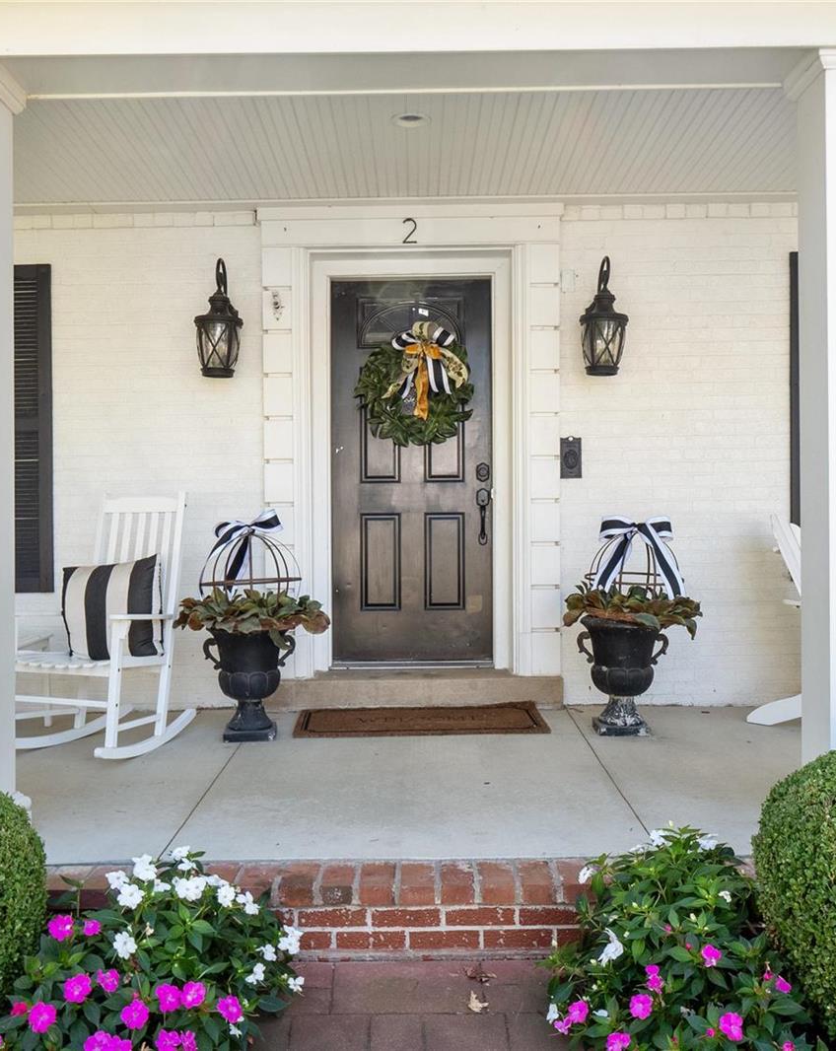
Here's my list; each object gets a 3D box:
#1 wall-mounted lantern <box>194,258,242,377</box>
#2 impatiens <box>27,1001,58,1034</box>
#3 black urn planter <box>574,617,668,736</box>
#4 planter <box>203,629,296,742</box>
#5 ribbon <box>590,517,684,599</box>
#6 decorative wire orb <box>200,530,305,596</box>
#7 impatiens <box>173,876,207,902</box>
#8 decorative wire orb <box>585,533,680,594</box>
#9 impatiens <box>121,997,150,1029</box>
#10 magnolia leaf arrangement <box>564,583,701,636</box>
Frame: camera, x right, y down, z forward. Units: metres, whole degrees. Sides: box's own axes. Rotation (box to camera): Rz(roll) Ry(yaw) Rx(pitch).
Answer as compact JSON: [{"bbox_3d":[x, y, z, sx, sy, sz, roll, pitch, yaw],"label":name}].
[{"bbox_3d":[-0.978,-1.026,5.180,0.225,0.590,0.280,0,0,0],"label":"wall-mounted lantern"},{"bbox_3d":[-0.760,0.997,2.130,0.059,0.066,0.035,0,-18,-9],"label":"impatiens"},{"bbox_3d":[0.978,0.715,5.010,0.440,0.515,0.370,0,0,0],"label":"black urn planter"},{"bbox_3d":[-0.792,0.735,4.930,0.433,0.500,0.370,0,0,0],"label":"planter"},{"bbox_3d":[1.035,0.147,4.920,0.430,0.375,0.250,0,0,0],"label":"ribbon"},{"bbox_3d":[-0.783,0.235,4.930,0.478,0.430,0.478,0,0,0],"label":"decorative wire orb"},{"bbox_3d":[-0.565,0.900,2.600,0.082,0.064,0.045,0,-18,-6],"label":"impatiens"},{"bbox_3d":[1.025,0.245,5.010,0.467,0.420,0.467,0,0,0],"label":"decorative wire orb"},{"bbox_3d":[-0.577,0.996,2.150,0.058,0.066,0.035,0,-18,-7],"label":"impatiens"},{"bbox_3d":[0.983,0.384,4.820,0.620,0.250,0.560,0,0,0],"label":"magnolia leaf arrangement"}]

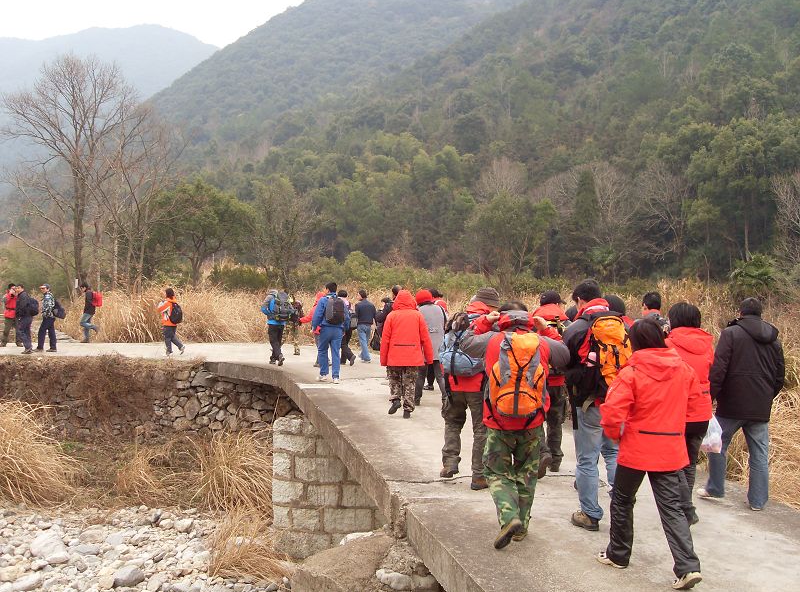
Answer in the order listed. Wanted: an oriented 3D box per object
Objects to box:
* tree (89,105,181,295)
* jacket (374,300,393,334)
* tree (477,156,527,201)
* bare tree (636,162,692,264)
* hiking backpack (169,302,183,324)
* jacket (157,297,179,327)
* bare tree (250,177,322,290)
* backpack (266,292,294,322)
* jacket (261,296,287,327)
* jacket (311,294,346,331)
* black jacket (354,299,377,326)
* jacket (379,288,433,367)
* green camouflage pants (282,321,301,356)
[{"bbox_3d":[-10.208,-3.338,33.000,3.630,7.640,3.450,0,1,0],"label":"tree"},{"bbox_3d":[-0.295,0.448,17.400,0.400,0.700,0.480,1,1,37],"label":"jacket"},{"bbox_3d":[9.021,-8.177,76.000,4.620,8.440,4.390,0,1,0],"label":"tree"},{"bbox_3d":[20.803,-6.307,67.000,4.540,8.310,4.310,0,1,0],"label":"bare tree"},{"bbox_3d":[-5.484,0.417,20.980,0.230,0.530,0.310,0,1,26],"label":"hiking backpack"},{"bbox_3d":[-5.742,0.395,21.100,0.420,0.720,0.480,0,1,26],"label":"jacket"},{"bbox_3d":[-4.911,-2.358,37.000,3.120,5.630,2.960,0,1,0],"label":"bare tree"},{"bbox_3d":[-2.418,0.237,17.600,0.400,0.630,0.320,-1,1,-37],"label":"backpack"},{"bbox_3d":[-2.609,0.303,17.850,0.560,0.670,0.420,-1,1,-37],"label":"jacket"},{"bbox_3d":[-1.214,0.283,15.150,0.620,0.680,0.360,0,1,-24],"label":"jacket"},{"bbox_3d":[-0.763,0.370,19.200,0.480,0.630,0.340,0,1,-25],"label":"black jacket"},{"bbox_3d":[0.100,0.431,11.350,0.700,1.000,0.420,0,1,-6],"label":"jacket"},{"bbox_3d":[-2.702,1.029,21.200,0.480,0.900,0.380,1,1,37],"label":"green camouflage pants"}]

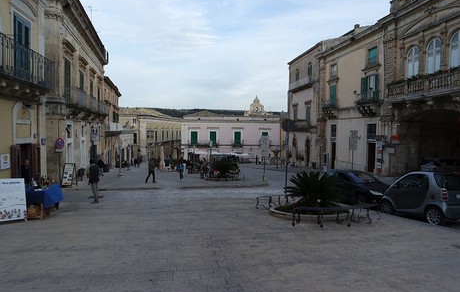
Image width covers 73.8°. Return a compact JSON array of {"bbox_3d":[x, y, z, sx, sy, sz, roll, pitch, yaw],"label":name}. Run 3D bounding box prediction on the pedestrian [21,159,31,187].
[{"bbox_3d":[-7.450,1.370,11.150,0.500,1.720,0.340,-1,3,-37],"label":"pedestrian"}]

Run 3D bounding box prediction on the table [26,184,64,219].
[{"bbox_3d":[-6.000,1.730,9.600,0.850,0.850,1.700,0,2,-12],"label":"table"}]

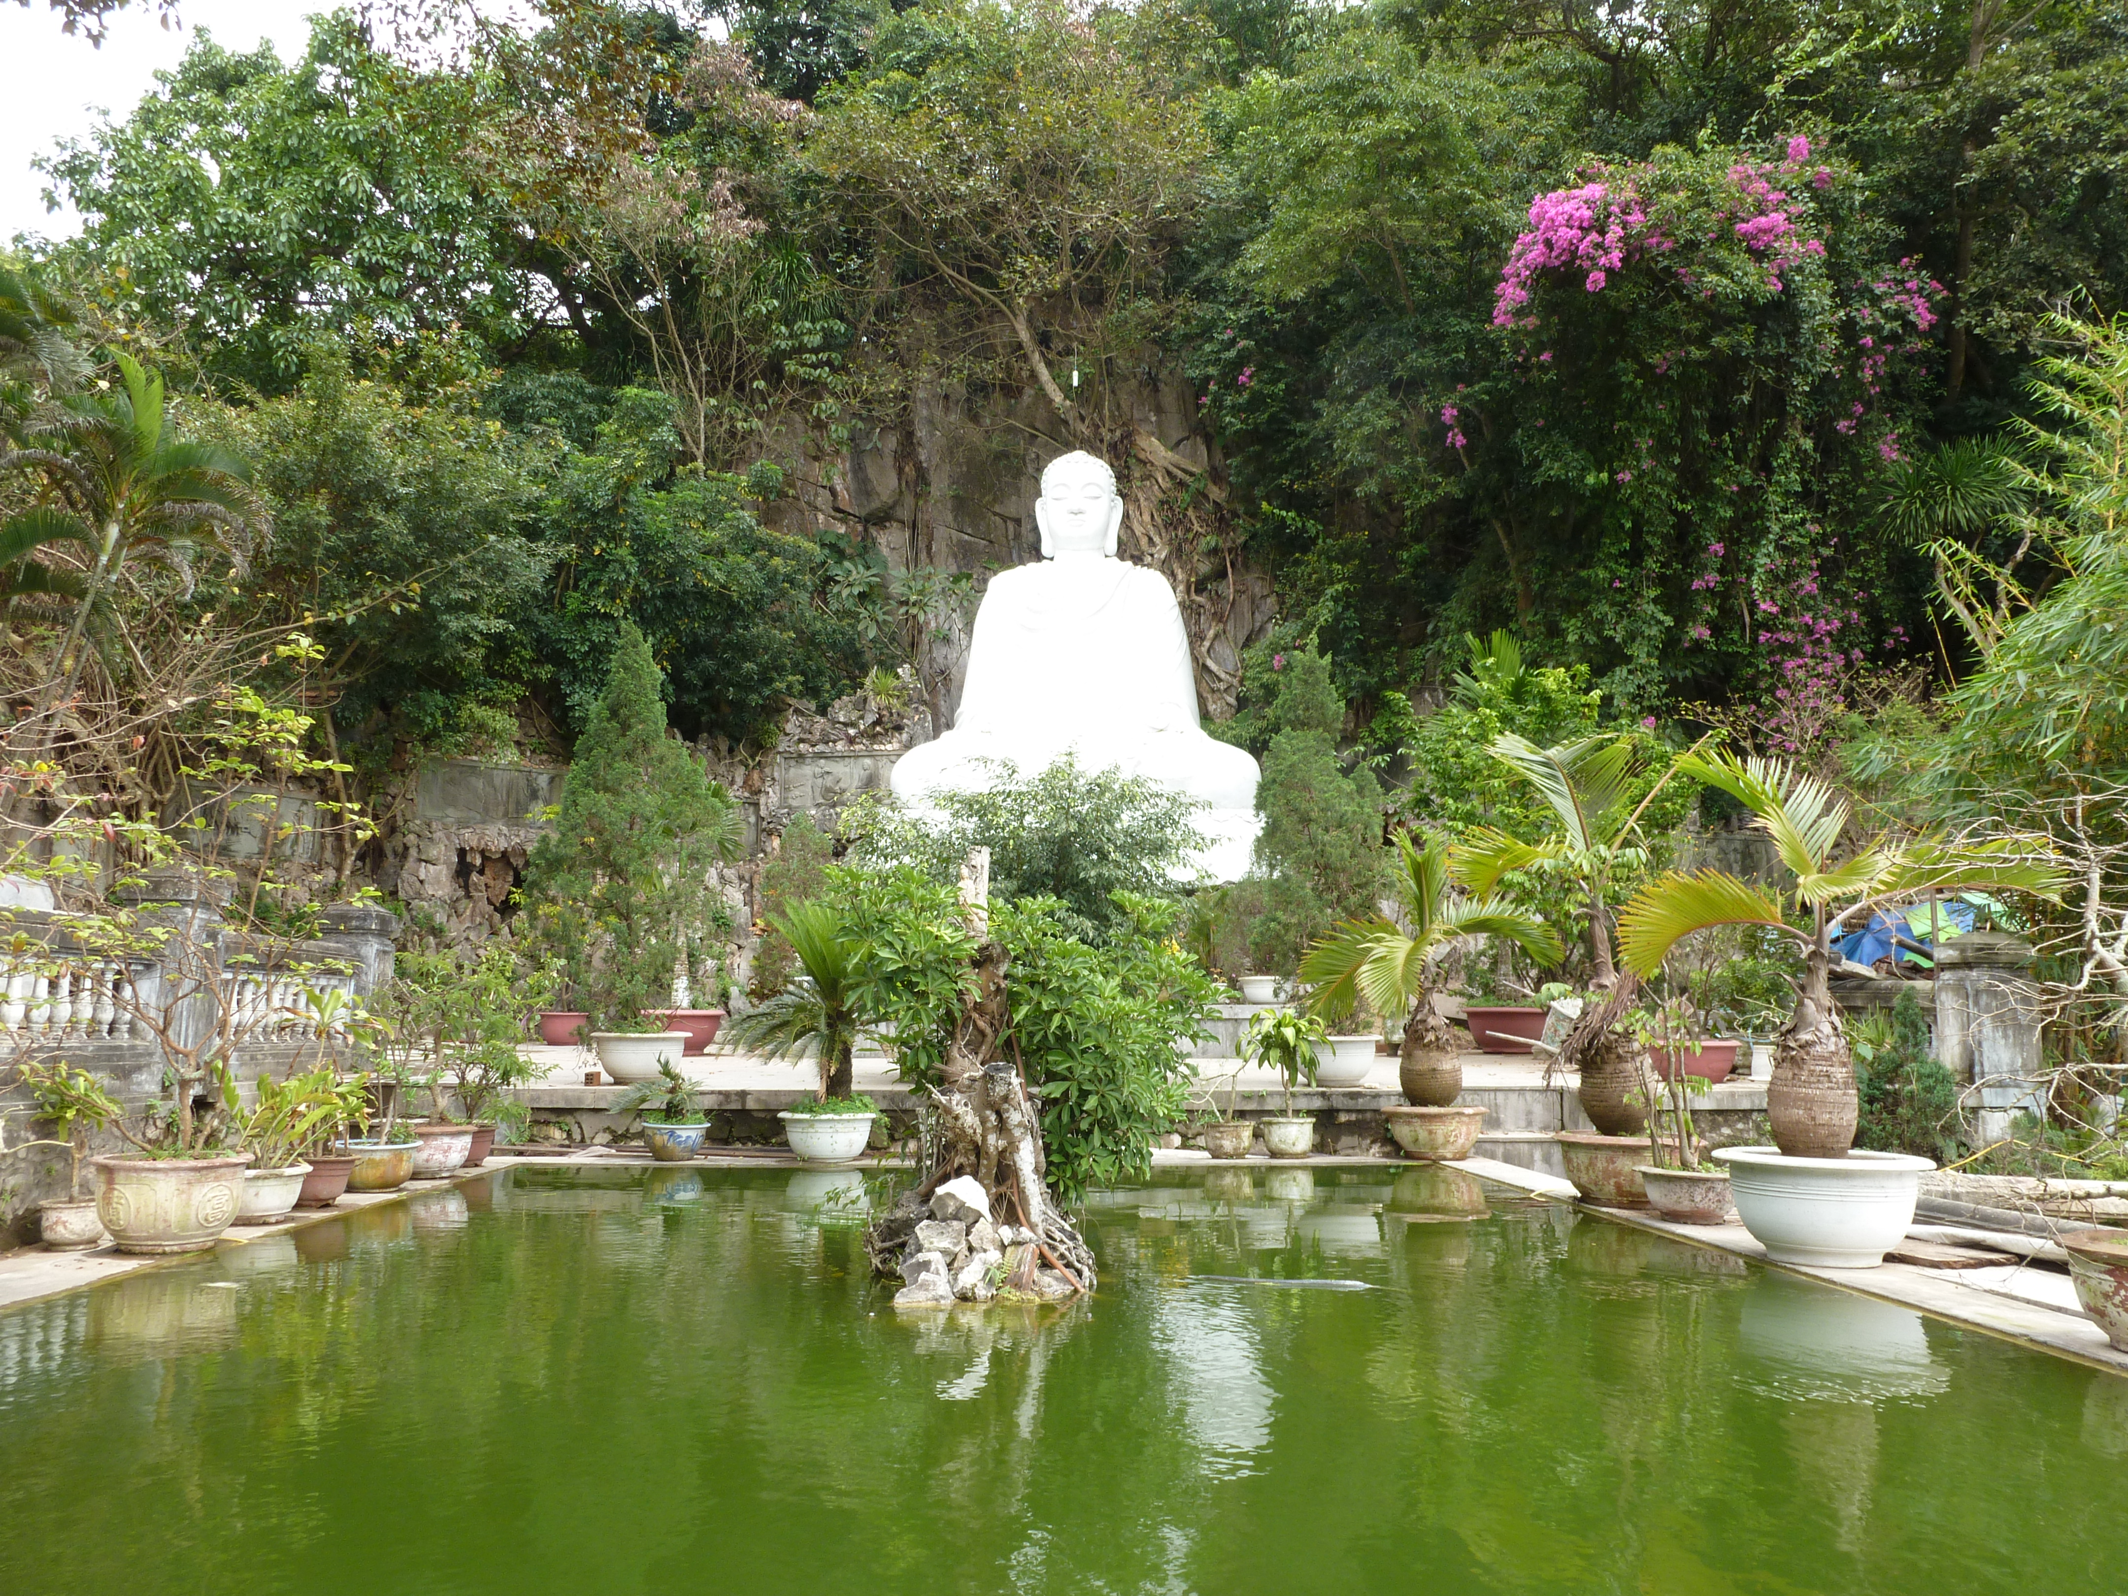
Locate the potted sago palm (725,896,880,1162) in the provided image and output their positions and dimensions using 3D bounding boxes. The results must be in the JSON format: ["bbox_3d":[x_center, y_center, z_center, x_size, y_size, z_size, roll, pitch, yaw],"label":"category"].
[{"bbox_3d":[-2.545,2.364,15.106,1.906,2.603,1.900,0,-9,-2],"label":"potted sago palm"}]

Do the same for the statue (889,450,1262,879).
[{"bbox_3d":[0.251,-2.934,31.796,8.061,9.513,5.800,0,-9,-2],"label":"statue"}]

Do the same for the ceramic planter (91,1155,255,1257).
[{"bbox_3d":[-5.557,2.510,9.189,1.020,0.544,1.020,0,-9,-2],"label":"ceramic planter"}]

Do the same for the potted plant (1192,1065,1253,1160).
[{"bbox_3d":[1.636,3.201,15.122,0.627,0.985,0.520,-1,-9,6],"label":"potted plant"}]

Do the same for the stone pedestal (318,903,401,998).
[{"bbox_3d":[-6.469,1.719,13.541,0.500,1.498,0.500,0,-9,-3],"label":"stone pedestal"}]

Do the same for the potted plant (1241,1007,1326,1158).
[{"bbox_3d":[2.290,2.942,15.282,0.981,1.512,0.981,0,-9,-2],"label":"potted plant"}]

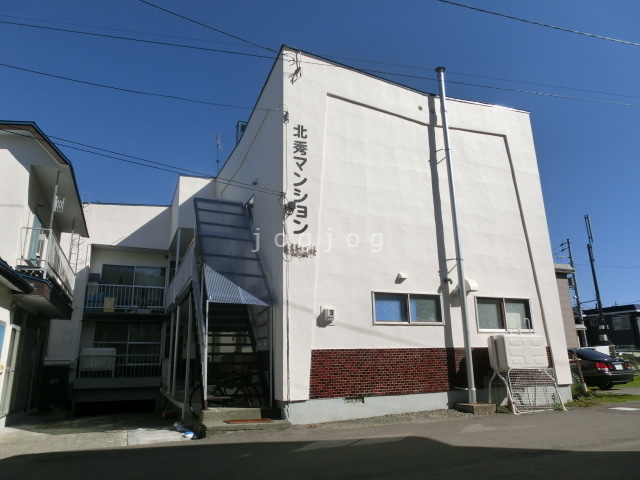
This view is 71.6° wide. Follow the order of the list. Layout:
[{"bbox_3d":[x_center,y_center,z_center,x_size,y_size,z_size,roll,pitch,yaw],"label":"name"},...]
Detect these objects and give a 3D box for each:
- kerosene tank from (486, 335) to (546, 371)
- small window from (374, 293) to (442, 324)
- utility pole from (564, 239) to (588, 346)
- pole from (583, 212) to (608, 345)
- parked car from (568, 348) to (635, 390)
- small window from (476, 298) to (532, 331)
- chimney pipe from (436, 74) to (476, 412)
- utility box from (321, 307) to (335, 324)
[{"bbox_3d":[4.538,2.589,10.212,1.160,0.710,0.520,4,-16,-20],"label":"kerosene tank"},{"bbox_3d":[2.028,1.573,10.105,1.819,0.737,0.100,4,-16,-20],"label":"small window"},{"bbox_3d":[20.840,4.961,35.682,0.350,10.430,0.350,4,-16,-20],"label":"utility pole"},{"bbox_3d":[20.494,3.623,32.553,0.400,11.451,0.400,4,-16,-20],"label":"pole"},{"bbox_3d":[8.595,4.715,16.239,1.790,1.450,4.700,7,-17,-30],"label":"parked car"},{"bbox_3d":[4.598,1.869,11.027,1.719,0.843,0.100,4,-16,-20],"label":"small window"},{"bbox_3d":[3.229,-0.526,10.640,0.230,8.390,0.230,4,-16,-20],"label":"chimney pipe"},{"bbox_3d":[0.167,1.591,9.286,0.290,0.370,0.160,4,-16,-20],"label":"utility box"}]

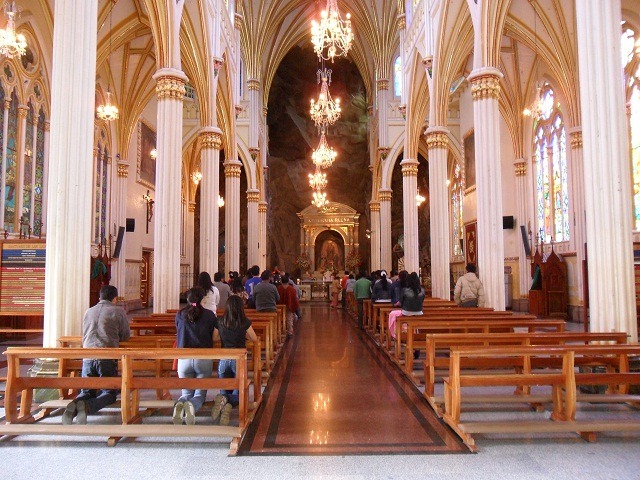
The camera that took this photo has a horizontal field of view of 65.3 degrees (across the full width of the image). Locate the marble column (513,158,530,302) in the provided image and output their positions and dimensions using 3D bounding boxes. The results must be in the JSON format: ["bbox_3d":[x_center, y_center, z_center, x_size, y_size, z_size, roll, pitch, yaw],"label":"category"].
[{"bbox_3d":[8.178,-0.413,20.179,0.517,5.842,0.547,0,-4,-1],"label":"marble column"}]

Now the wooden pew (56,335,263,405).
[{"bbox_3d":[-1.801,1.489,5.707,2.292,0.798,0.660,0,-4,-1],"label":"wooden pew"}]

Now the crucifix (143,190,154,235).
[{"bbox_3d":[-7.988,-1.283,23.292,0.304,2.051,0.912,0,-4,-1],"label":"crucifix"}]

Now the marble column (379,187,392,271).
[{"bbox_3d":[3.449,0.306,25.677,0.740,5.948,0.740,0,-4,-1],"label":"marble column"}]

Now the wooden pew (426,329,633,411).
[{"bbox_3d":[2.433,1.498,5.675,2.386,0.821,0.699,0,-4,-1],"label":"wooden pew"}]

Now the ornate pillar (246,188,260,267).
[{"bbox_3d":[-3.610,0.214,26.935,0.699,6.042,0.699,0,-4,-1],"label":"ornate pillar"}]

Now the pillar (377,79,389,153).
[{"bbox_3d":[3.505,-6.801,27.335,0.578,4.188,0.638,0,-4,-1],"label":"pillar"}]

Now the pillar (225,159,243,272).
[{"bbox_3d":[-3.354,-0.123,19.169,0.740,5.948,0.740,0,-4,-1],"label":"pillar"}]

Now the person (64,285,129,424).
[{"bbox_3d":[-2.372,1.183,5.396,0.580,1.370,0.860,-1,-4,9],"label":"person"}]

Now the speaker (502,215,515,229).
[{"bbox_3d":[7.630,-0.695,20.173,0.400,0.530,0.360,-2,-4,23],"label":"speaker"}]

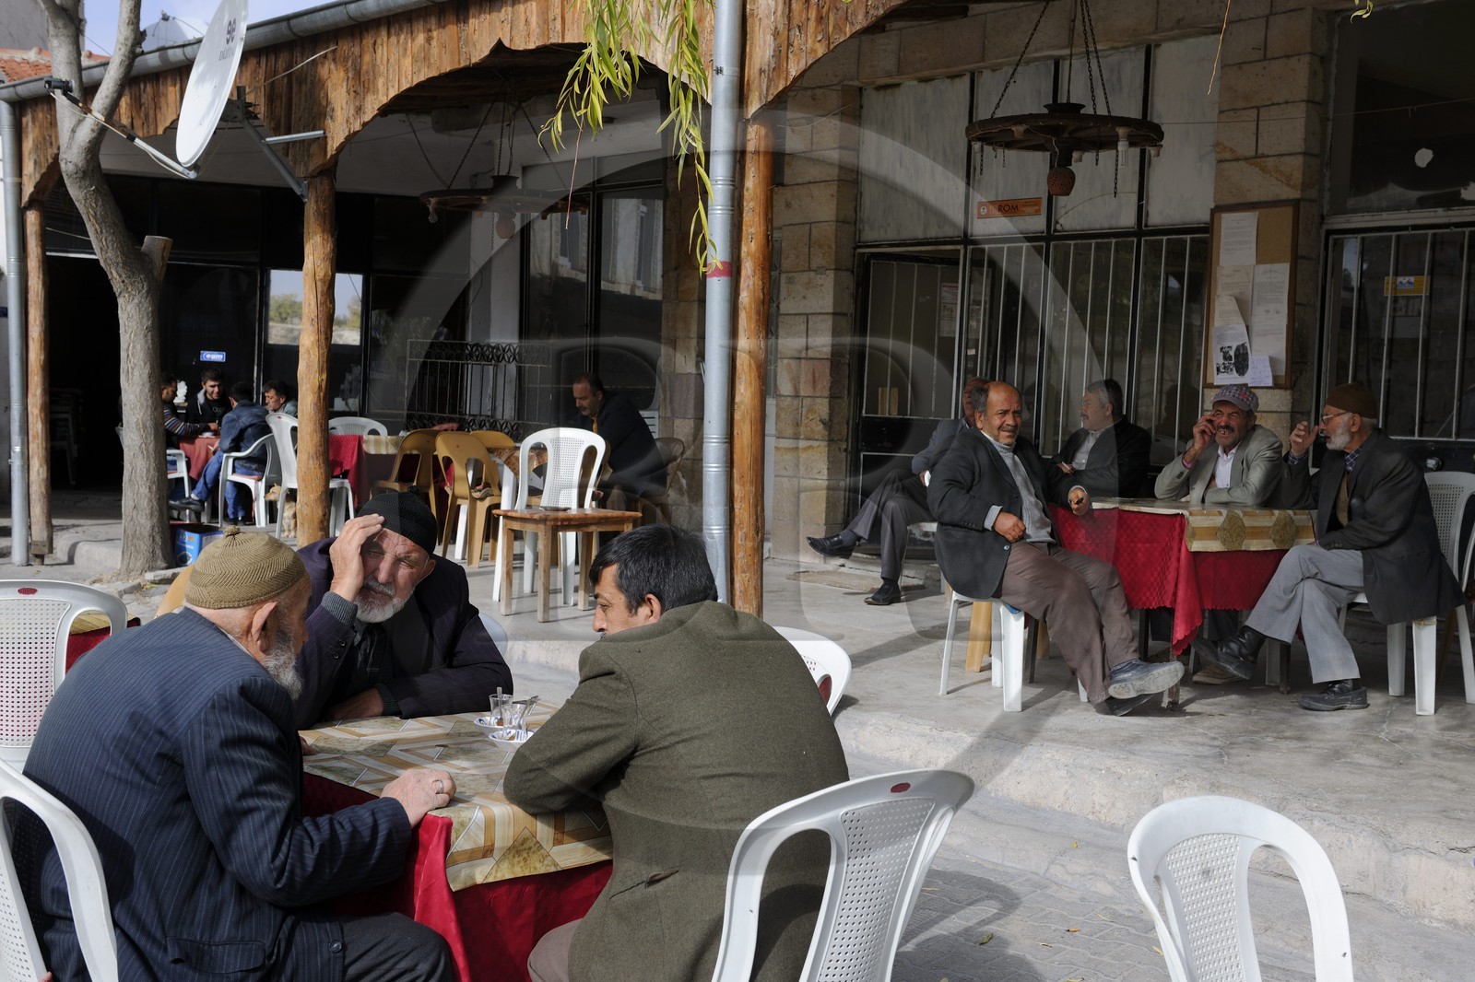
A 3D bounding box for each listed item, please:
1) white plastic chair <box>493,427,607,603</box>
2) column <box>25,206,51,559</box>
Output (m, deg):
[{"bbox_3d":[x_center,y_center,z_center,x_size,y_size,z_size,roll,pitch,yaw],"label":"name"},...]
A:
[{"bbox_3d":[-0.987,0.127,9.591,0.480,0.890,0.550,3,5,22],"label":"white plastic chair"},{"bbox_3d":[-5.122,-0.772,13.185,0.145,2.582,0.145,-3,5,-41],"label":"column"}]

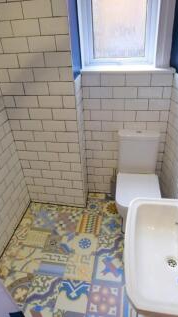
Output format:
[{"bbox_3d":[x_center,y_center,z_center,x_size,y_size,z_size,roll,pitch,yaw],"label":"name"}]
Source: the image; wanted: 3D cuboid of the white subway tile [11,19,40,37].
[{"bbox_3d":[-0.424,-0.881,1.343,0.200,0.100,0.010,2,34,7],"label":"white subway tile"}]

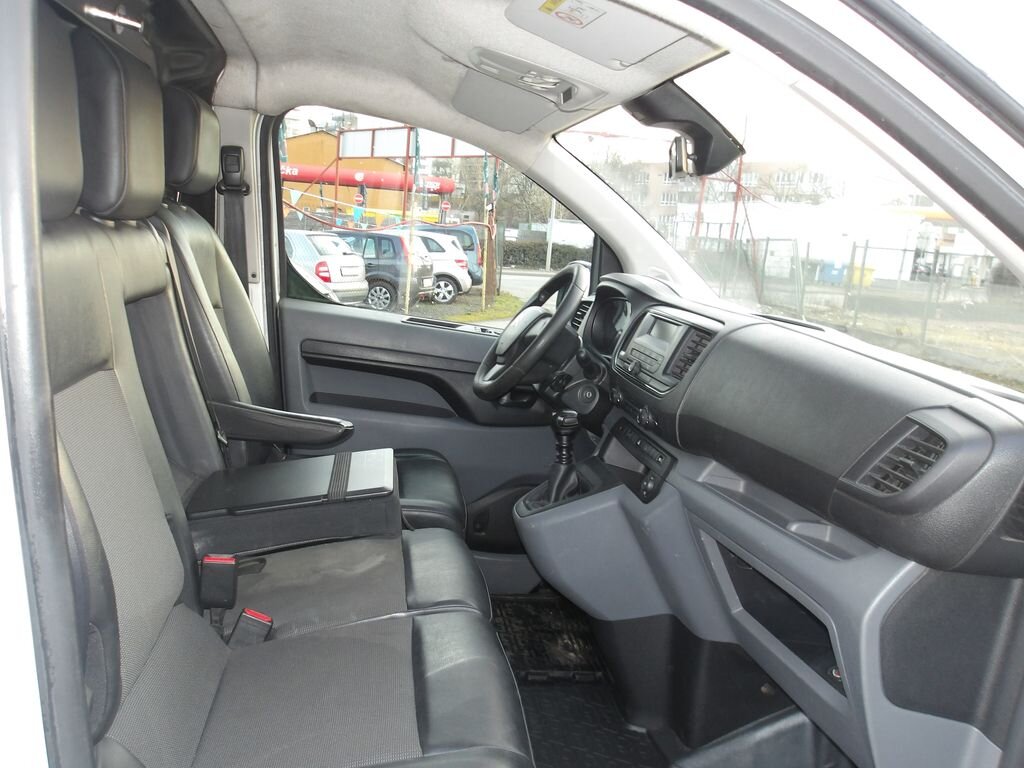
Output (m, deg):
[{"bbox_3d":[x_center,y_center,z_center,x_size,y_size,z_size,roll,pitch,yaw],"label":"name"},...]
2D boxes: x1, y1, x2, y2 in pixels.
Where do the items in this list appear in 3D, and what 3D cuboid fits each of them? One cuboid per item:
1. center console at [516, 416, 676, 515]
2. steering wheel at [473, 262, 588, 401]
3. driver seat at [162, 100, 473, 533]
[{"bbox_3d":[0.128,0.147,1.397,0.270,0.190,0.300,3,9,-9],"label":"center console"},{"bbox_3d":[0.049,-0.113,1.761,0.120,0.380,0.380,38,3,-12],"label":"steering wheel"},{"bbox_3d":[-0.436,-0.037,1.693,0.720,1.070,0.540,3,9,-9],"label":"driver seat"}]

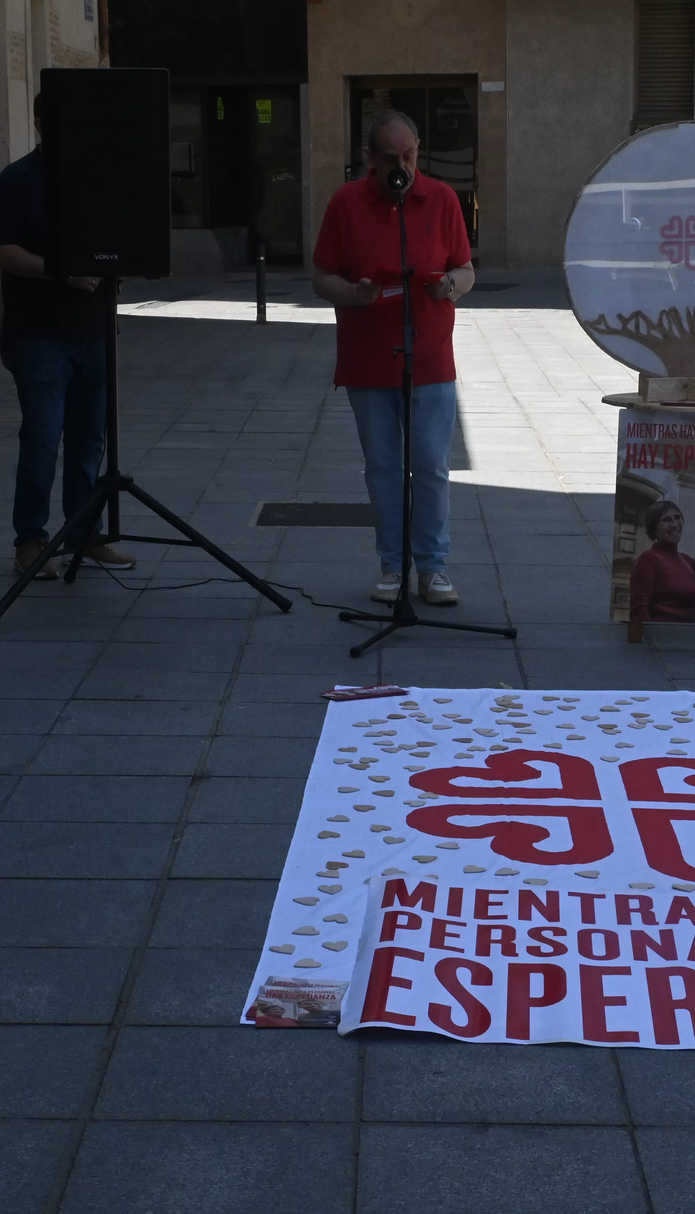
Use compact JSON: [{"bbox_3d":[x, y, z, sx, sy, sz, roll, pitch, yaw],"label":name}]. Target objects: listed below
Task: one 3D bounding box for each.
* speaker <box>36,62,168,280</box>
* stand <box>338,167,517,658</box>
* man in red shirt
[{"bbox_3d":[-0.839,-1.476,7.803,0.440,0.690,0.360,-1,11,-3],"label":"speaker"},{"bbox_3d":[0.282,-0.664,7.482,0.572,1.530,0.670,-1,11,-3],"label":"stand"},{"bbox_3d":[0.164,-0.869,8.071,0.580,1.710,0.420,0,11,-1],"label":"man in red shirt"}]

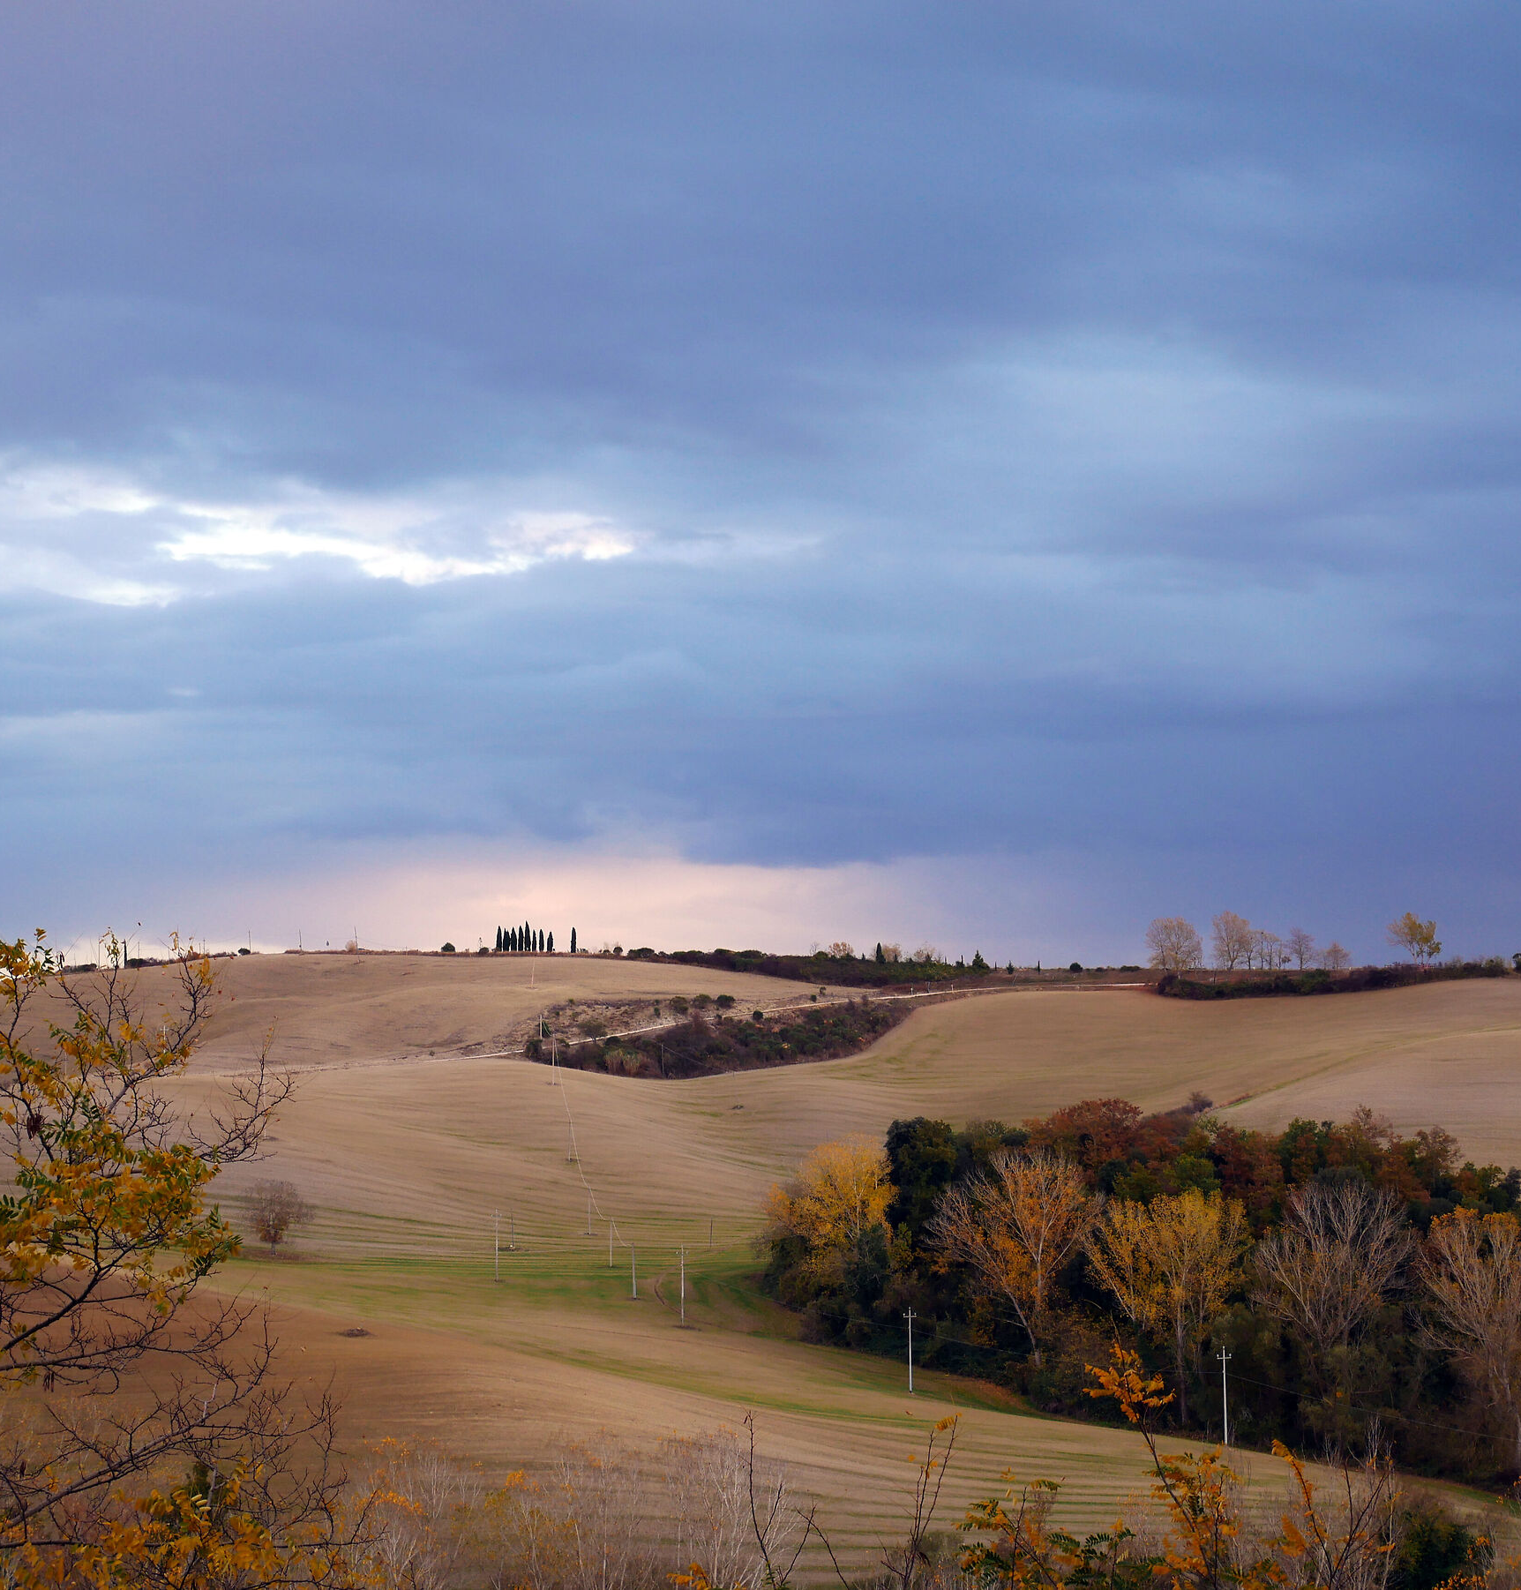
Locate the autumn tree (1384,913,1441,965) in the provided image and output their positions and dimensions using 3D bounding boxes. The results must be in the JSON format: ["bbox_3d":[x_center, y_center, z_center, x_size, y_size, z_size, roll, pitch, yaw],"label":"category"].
[{"bbox_3d":[151.731,33.825,910.000,12.876,13.069,12.000,-1,-3,9],"label":"autumn tree"}]

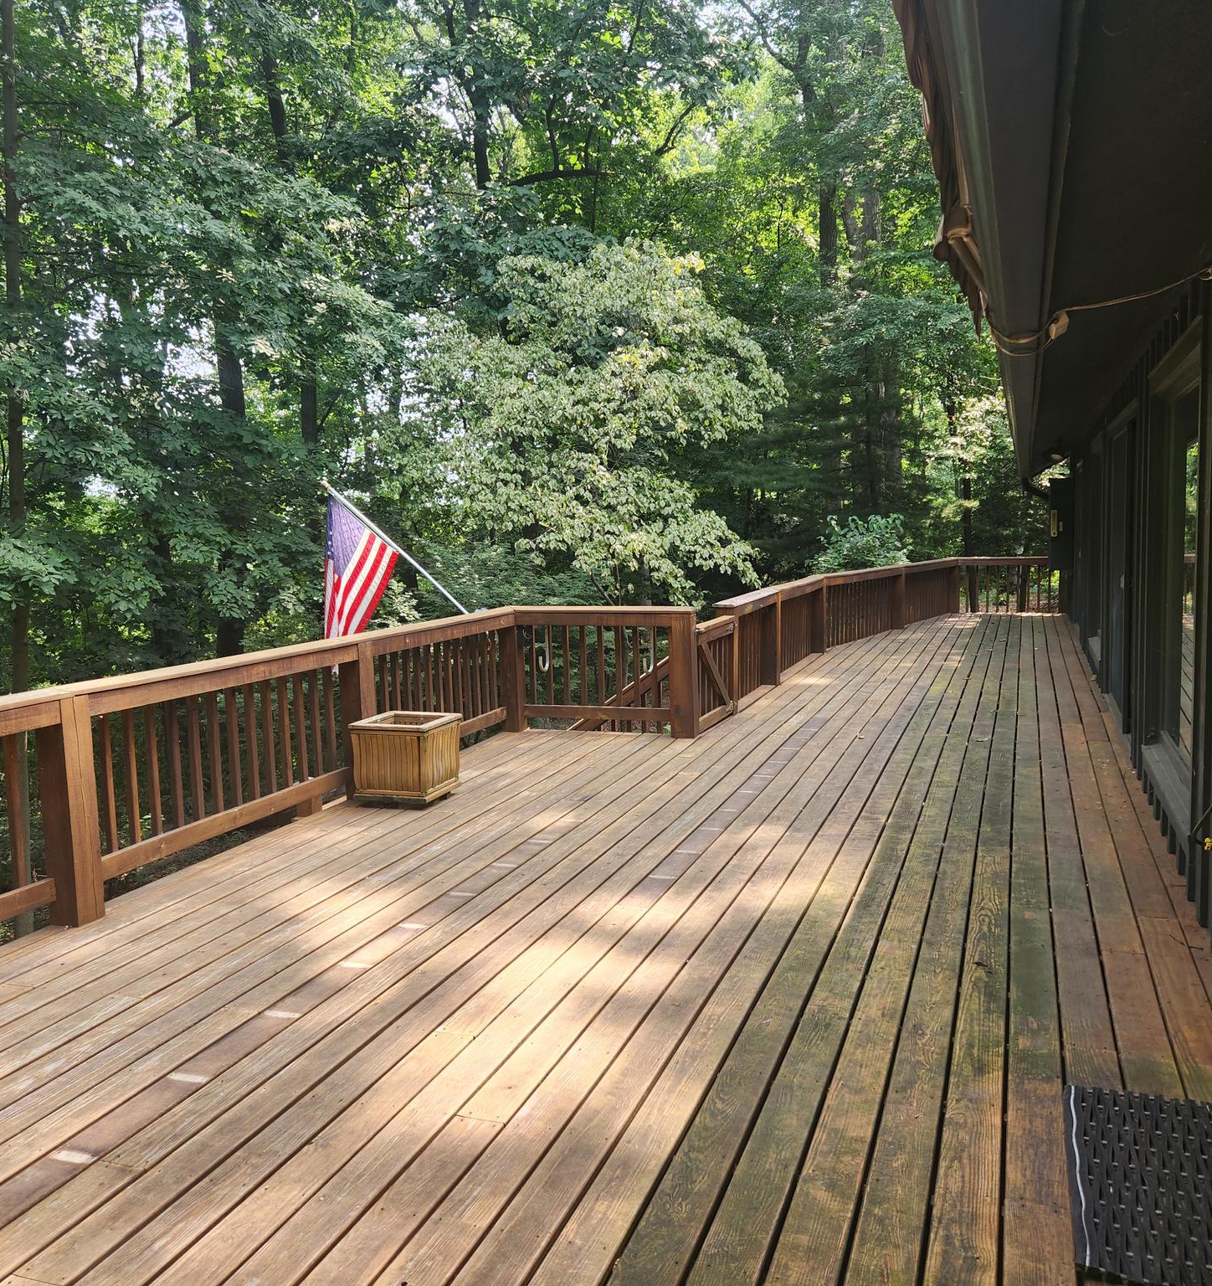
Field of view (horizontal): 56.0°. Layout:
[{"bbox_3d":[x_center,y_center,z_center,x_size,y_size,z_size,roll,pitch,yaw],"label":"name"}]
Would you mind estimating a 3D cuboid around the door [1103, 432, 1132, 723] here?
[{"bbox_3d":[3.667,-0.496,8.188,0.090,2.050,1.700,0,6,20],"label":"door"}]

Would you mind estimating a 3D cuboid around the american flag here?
[{"bbox_3d":[-1.815,-0.453,8.581,0.608,1.338,0.220,0,6,20],"label":"american flag"}]

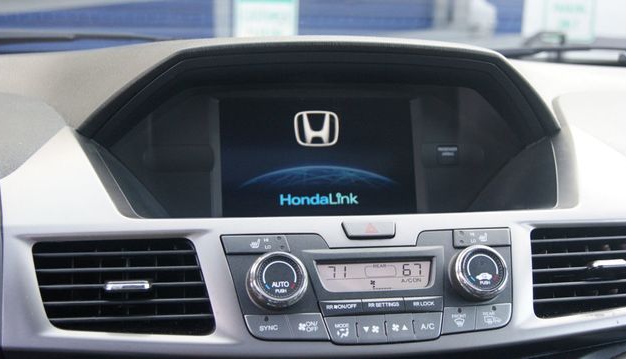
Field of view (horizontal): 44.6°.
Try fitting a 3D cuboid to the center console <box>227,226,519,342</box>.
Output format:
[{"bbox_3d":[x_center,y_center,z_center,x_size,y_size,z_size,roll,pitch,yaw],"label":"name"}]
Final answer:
[{"bbox_3d":[0.043,0.069,0.498,0.202,0.078,0.040,-1,-30,-11],"label":"center console"}]

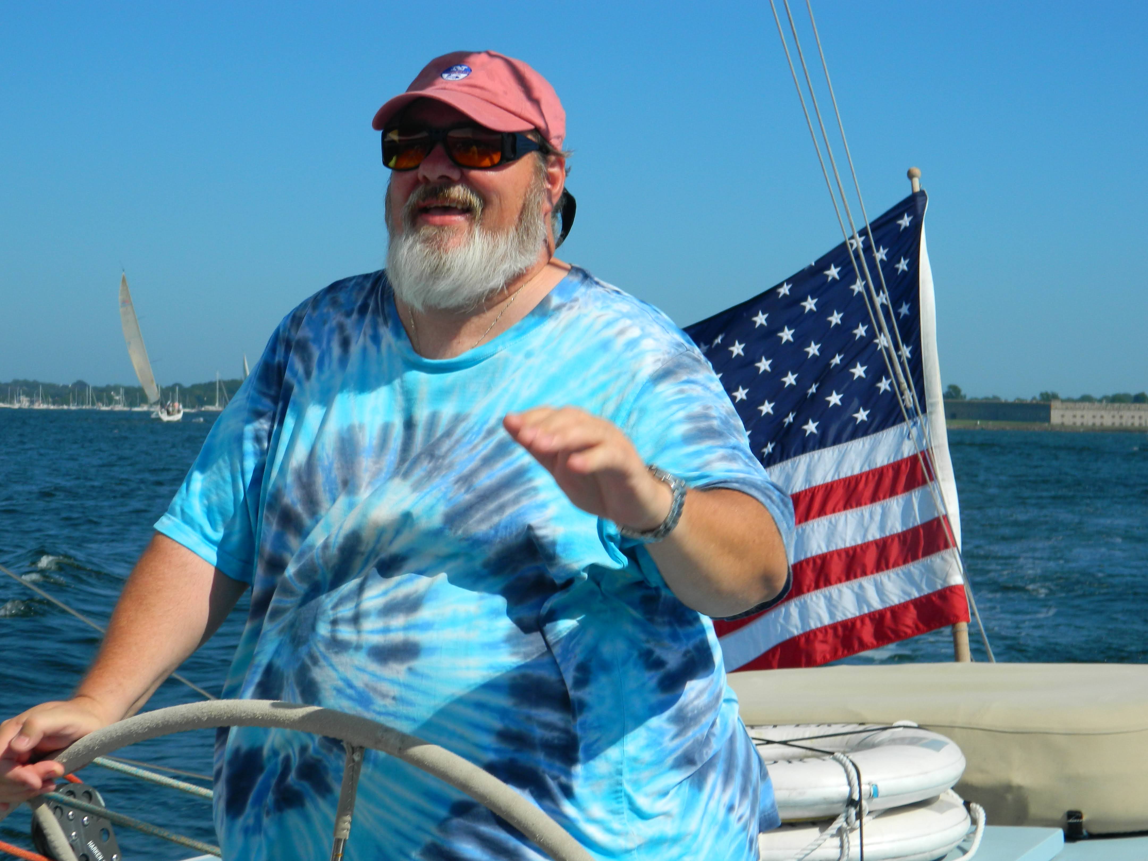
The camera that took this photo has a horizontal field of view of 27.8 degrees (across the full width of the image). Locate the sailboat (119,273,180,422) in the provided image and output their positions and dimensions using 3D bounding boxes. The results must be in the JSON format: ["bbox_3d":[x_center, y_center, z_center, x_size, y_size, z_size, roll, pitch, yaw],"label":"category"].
[{"bbox_3d":[-57.105,-11.078,308.000,4.500,20.500,12.500,-17,6,-19],"label":"sailboat"}]

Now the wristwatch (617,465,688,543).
[{"bbox_3d":[0.078,0.073,2.420,0.078,0.070,0.040,19,-8,38],"label":"wristwatch"}]

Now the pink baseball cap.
[{"bbox_3d":[-0.123,-0.383,2.690,0.182,0.127,0.270,1,-3,27],"label":"pink baseball cap"}]

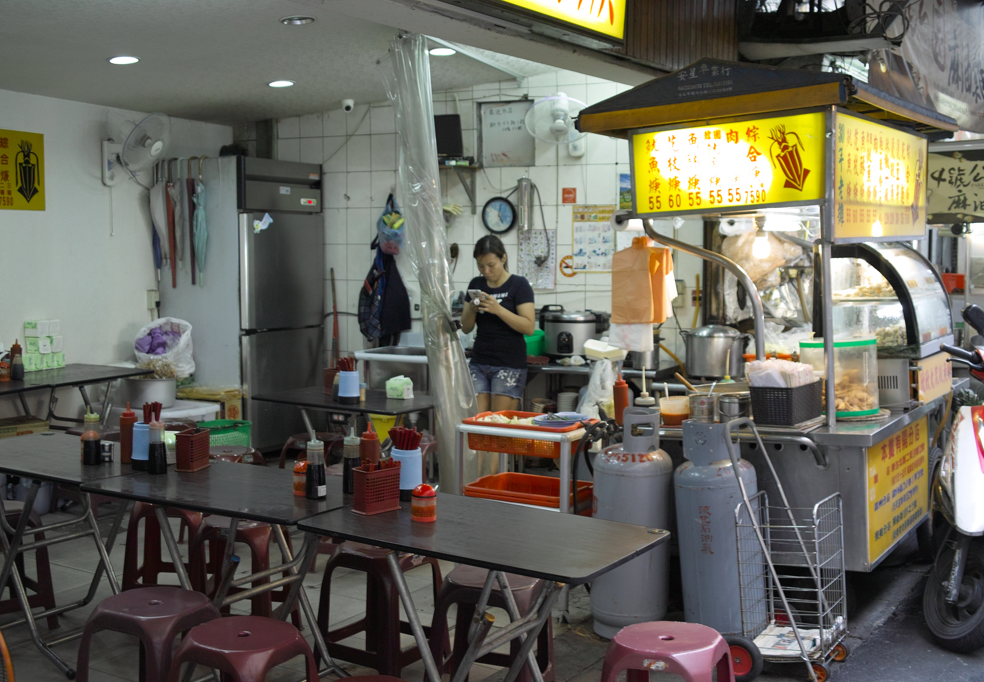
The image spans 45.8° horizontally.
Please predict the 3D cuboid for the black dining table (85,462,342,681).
[{"bbox_3d":[-0.844,0.871,4.014,1.000,0.745,0.600,3,6,33],"label":"black dining table"}]

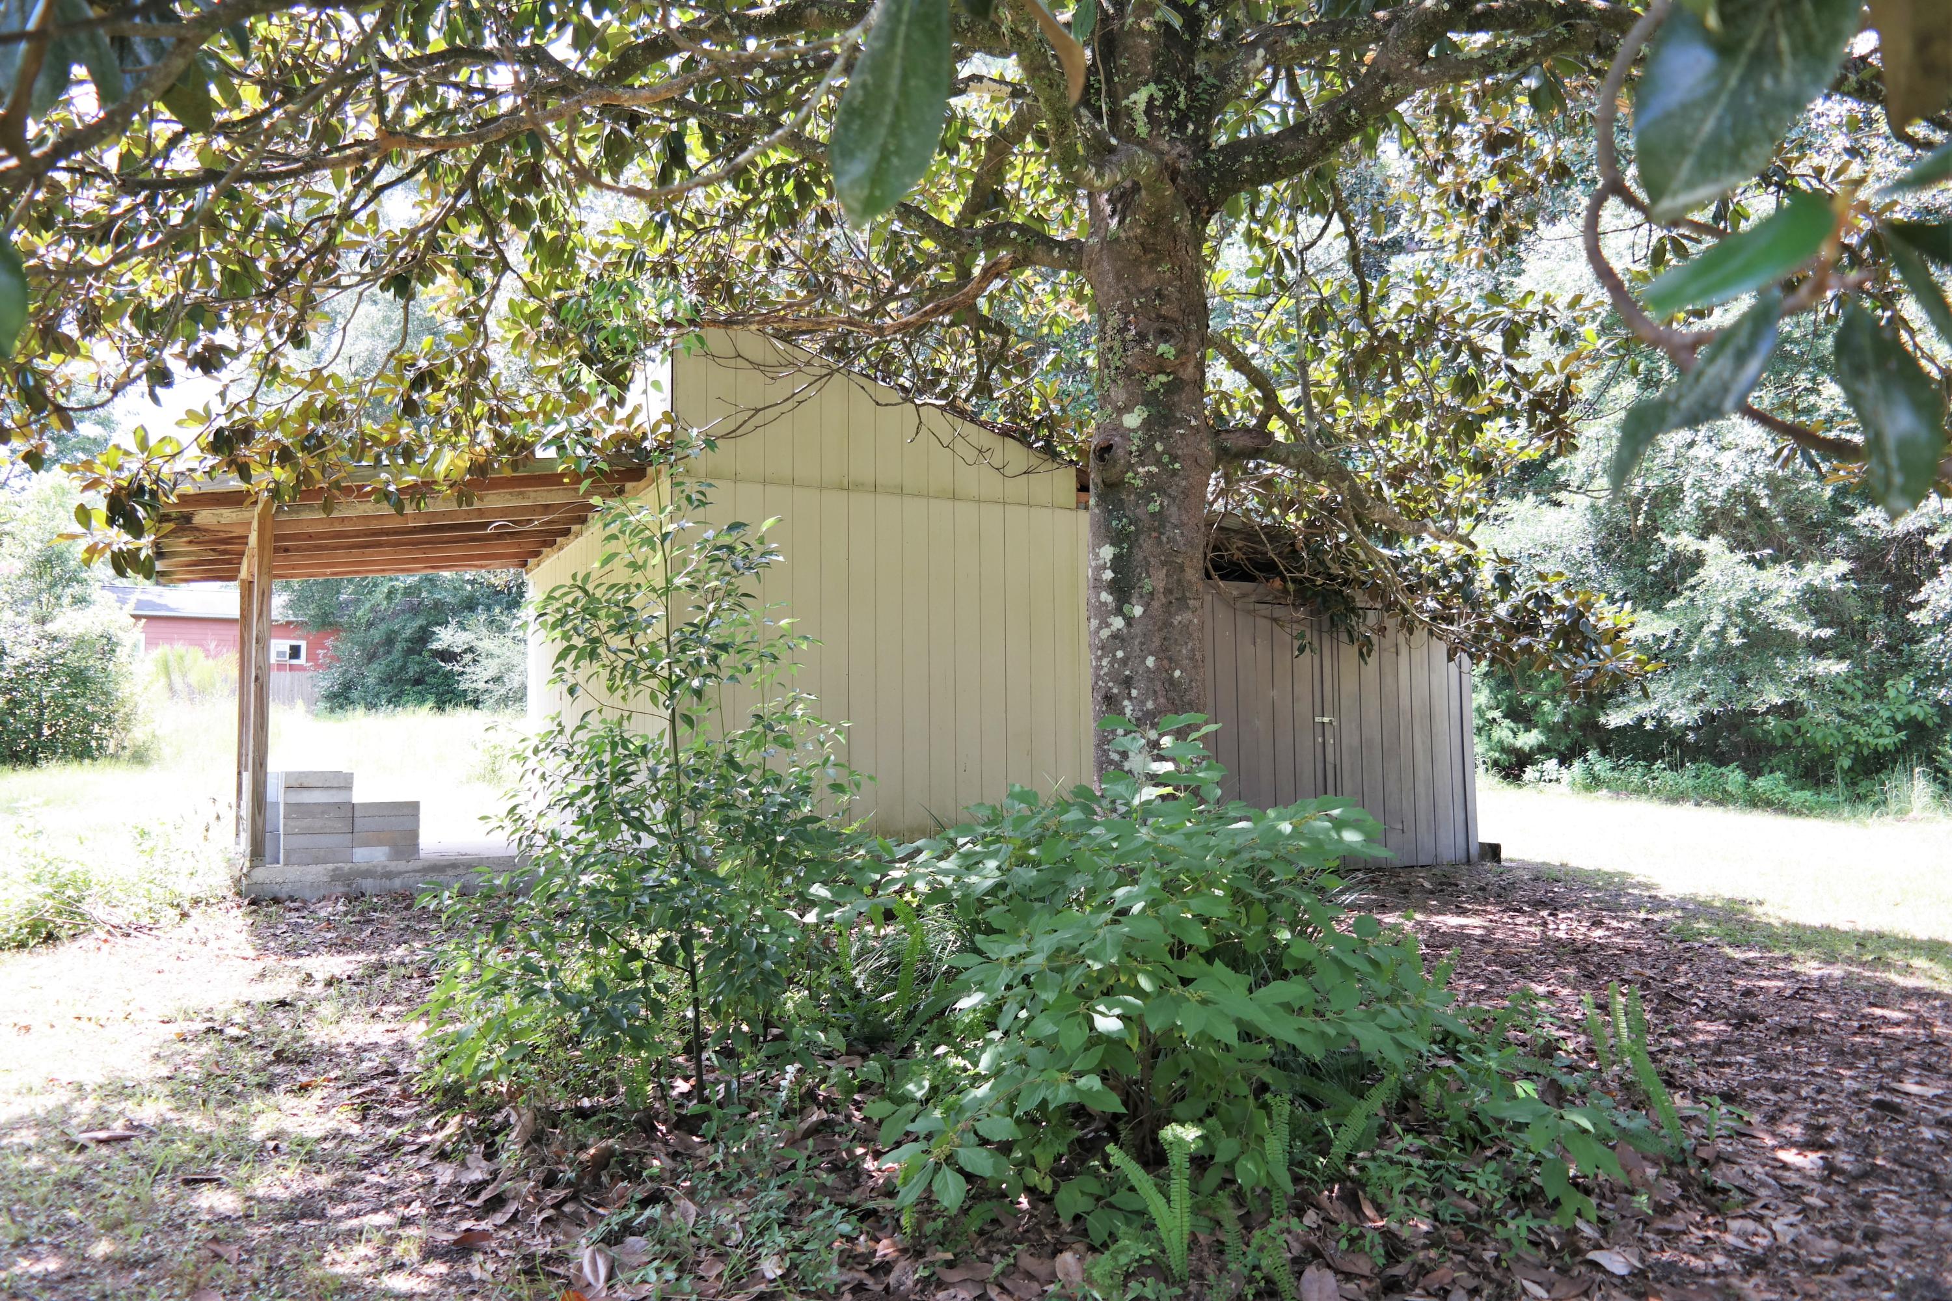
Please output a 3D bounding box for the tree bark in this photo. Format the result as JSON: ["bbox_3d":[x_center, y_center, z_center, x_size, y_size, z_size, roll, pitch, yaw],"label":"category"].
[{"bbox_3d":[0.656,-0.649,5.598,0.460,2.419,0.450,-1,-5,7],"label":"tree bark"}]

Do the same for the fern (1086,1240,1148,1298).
[{"bbox_3d":[0.316,1.386,3.280,0.130,0.110,0.110,-1,-5,6],"label":"fern"}]

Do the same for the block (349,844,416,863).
[{"bbox_3d":[-3.744,1.288,9.284,0.393,0.095,0.194,2,-5,-25],"label":"block"}]

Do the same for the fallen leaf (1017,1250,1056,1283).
[{"bbox_3d":[0.138,1.417,3.360,0.090,0.045,0.080,-1,-5,2],"label":"fallen leaf"}]

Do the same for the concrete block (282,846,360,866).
[{"bbox_3d":[-4.096,1.283,9.120,0.393,0.095,0.194,2,-5,-25],"label":"concrete block"}]

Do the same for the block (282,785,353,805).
[{"bbox_3d":[-4.106,0.907,9.149,0.393,0.095,0.194,2,-5,-25],"label":"block"}]

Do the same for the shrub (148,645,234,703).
[{"bbox_3d":[-16.064,0.469,30.000,1.750,1.200,1.400,2,-6,-28],"label":"shrub"}]

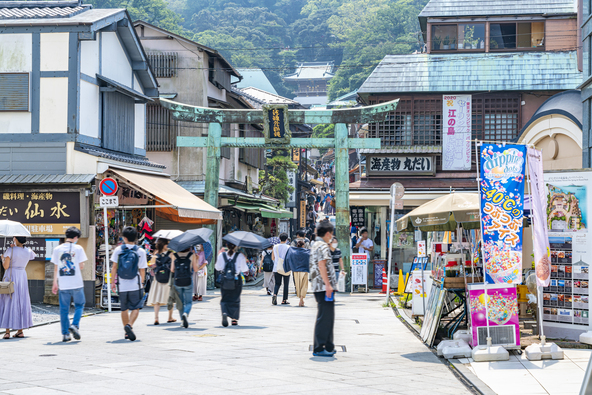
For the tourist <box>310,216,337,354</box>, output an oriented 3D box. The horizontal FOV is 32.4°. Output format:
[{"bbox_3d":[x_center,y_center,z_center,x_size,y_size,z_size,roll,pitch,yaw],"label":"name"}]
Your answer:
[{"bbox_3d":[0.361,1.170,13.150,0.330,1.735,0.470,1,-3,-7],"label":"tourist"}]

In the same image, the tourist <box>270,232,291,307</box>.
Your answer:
[{"bbox_3d":[-0.365,1.709,24.400,0.480,1.718,0.450,0,-3,3],"label":"tourist"}]

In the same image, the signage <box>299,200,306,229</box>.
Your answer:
[{"bbox_3d":[0.301,0.692,42.000,0.240,1.080,0.120,0,-2,6],"label":"signage"}]

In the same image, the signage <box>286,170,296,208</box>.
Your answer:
[{"bbox_3d":[-0.184,-0.392,47.000,0.480,1.751,0.200,0,-3,3],"label":"signage"}]

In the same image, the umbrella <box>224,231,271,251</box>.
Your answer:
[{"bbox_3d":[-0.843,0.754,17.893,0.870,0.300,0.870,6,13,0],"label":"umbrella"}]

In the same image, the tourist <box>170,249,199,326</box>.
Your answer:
[{"bbox_3d":[-1.959,1.518,18.000,0.490,1.571,0.500,0,-3,3],"label":"tourist"}]

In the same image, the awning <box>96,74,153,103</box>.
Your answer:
[{"bbox_3d":[-4.355,-2.762,26.200,0.600,0.450,2.750,0,-2,12],"label":"awning"}]

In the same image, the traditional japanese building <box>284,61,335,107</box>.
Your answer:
[{"bbox_3d":[3.326,-22.869,212.000,12.000,11.000,8.000,0,-2,12],"label":"traditional japanese building"}]

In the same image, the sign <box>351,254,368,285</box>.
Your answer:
[{"bbox_3d":[1.818,2.099,29.200,0.470,1.000,0.250,0,-2,3],"label":"sign"}]

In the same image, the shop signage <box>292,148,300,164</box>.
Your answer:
[{"bbox_3d":[0.020,-2.188,51.000,0.400,1.025,0.180,0,-3,3],"label":"shop signage"}]

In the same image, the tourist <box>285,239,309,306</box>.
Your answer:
[{"bbox_3d":[0.071,1.802,24.100,0.660,1.548,0.380,0,-3,3],"label":"tourist"}]

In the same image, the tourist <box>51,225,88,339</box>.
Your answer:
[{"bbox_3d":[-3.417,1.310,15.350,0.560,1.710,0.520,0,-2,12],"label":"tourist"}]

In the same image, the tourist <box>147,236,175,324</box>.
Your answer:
[{"bbox_3d":[-2.471,1.536,18.700,0.490,1.568,0.500,0,-3,11],"label":"tourist"}]

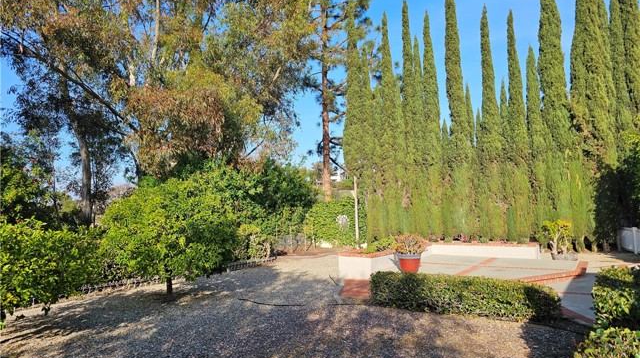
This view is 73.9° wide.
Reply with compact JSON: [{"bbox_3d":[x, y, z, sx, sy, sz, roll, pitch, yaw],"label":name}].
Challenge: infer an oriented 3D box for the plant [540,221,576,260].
[{"bbox_3d":[6.357,1.598,11.234,0.950,1.049,0.850,-3,-5,29],"label":"plant"}]

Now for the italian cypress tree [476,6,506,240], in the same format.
[{"bbox_3d":[5.862,-2.050,14.812,0.950,8.252,0.950,-3,-4,22],"label":"italian cypress tree"}]

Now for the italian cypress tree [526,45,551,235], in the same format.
[{"bbox_3d":[7.049,-1.209,13.946,0.850,6.504,0.850,-3,-5,27],"label":"italian cypress tree"}]

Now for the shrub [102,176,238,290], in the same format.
[{"bbox_3d":[-2.979,1.131,8.467,2.650,2.369,2.500,0,-4,-19],"label":"shrub"}]

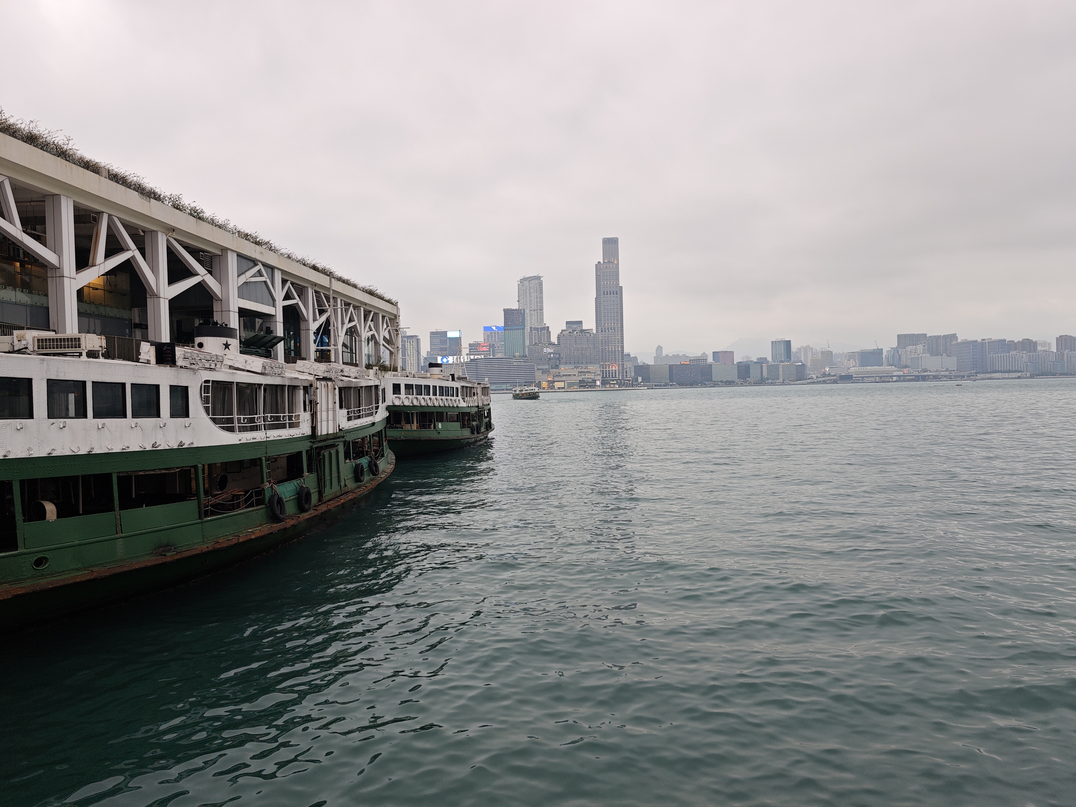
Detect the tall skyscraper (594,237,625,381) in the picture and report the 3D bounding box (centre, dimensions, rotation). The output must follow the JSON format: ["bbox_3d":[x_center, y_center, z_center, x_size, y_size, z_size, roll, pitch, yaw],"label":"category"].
[{"bbox_3d":[136.217,-172.223,1355.000,53.000,283.905,48.000,-1,1,4],"label":"tall skyscraper"}]

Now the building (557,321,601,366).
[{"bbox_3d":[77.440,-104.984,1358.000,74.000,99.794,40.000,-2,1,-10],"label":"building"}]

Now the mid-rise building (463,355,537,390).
[{"bbox_3d":[-70.189,-55.149,1312.000,126.000,60.934,58.000,-1,1,12],"label":"mid-rise building"}]

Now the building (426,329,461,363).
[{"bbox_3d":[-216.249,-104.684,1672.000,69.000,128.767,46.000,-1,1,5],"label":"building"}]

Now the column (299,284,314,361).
[{"bbox_3d":[-19.458,-6.370,60.200,0.750,6.866,0.800,-1,1,3],"label":"column"}]

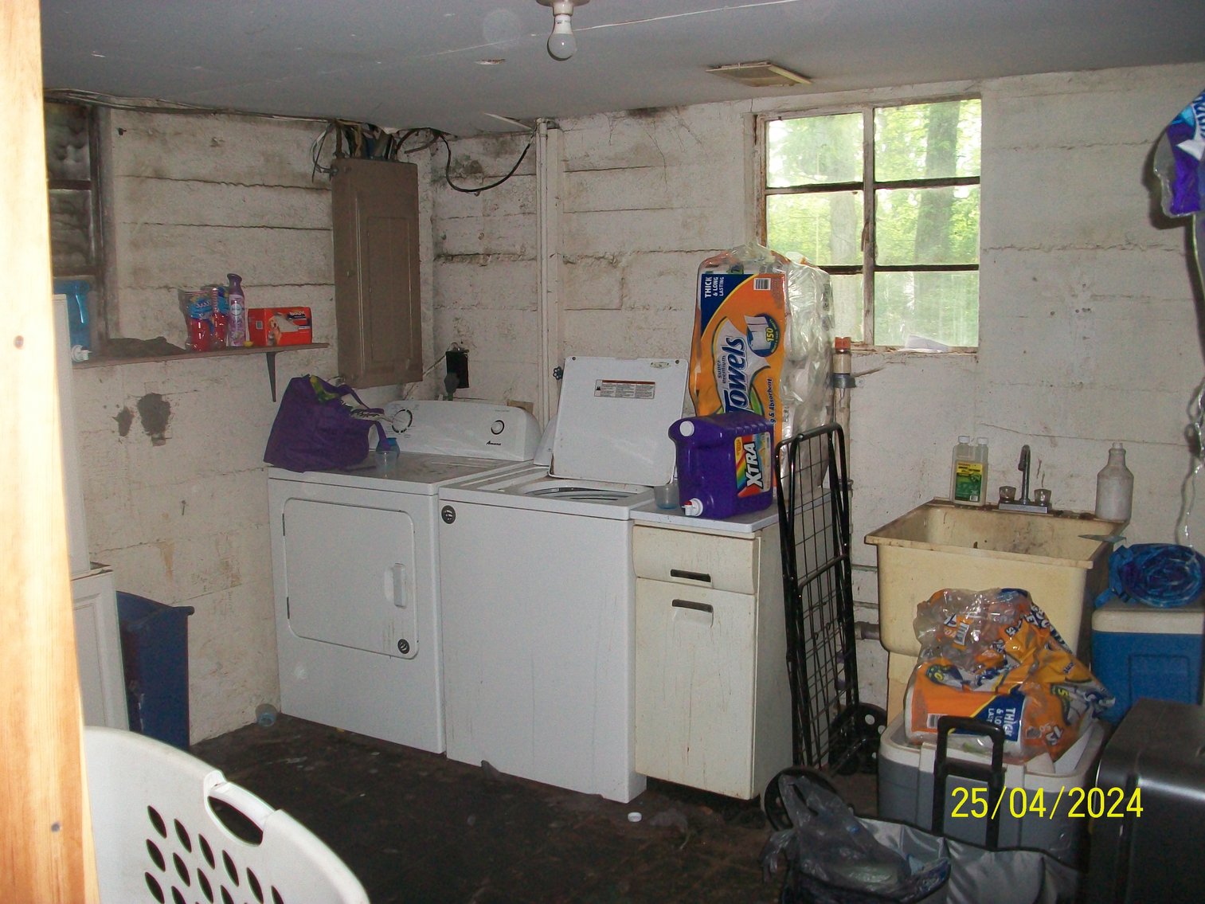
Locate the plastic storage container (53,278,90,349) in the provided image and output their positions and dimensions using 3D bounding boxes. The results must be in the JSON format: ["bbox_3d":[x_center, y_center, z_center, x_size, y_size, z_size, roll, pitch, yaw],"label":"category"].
[{"bbox_3d":[-1.594,-0.369,3.376,0.230,0.235,0.140,5,10,31],"label":"plastic storage container"}]

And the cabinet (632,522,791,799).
[{"bbox_3d":[0.405,0.604,3.686,0.383,0.870,0.605,5,10,30],"label":"cabinet"}]

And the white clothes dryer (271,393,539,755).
[{"bbox_3d":[-0.684,0.400,4.343,0.737,1.086,0.690,5,10,30],"label":"white clothes dryer"}]

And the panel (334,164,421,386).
[{"bbox_3d":[-0.860,-0.678,4.531,0.120,0.840,0.345,5,10,32],"label":"panel"}]

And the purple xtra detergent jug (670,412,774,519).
[{"bbox_3d":[0.342,0.039,3.430,0.150,0.275,0.290,8,12,42],"label":"purple xtra detergent jug"}]

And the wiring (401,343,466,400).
[{"bbox_3d":[-0.659,-0.319,4.775,0.190,0.220,0.180,5,10,31],"label":"wiring"}]

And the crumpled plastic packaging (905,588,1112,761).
[{"bbox_3d":[1.014,0.520,2.963,0.480,0.370,0.290,2,9,17],"label":"crumpled plastic packaging"}]

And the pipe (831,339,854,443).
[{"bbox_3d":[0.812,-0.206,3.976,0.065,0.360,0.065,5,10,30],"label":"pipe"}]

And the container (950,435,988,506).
[{"bbox_3d":[1.145,0.055,3.682,0.096,0.215,0.058,6,11,38],"label":"container"}]

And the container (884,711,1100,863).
[{"bbox_3d":[0.984,0.921,2.975,0.480,0.460,0.430,5,10,31],"label":"container"}]

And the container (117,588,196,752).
[{"bbox_3d":[-1.430,0.764,3.390,0.430,0.620,0.310,5,10,31],"label":"container"}]

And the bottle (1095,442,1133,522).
[{"bbox_3d":[1.534,0.086,3.546,0.105,0.228,0.105,5,10,30],"label":"bottle"}]

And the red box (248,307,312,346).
[{"bbox_3d":[-1.080,-0.423,3.979,0.085,0.122,0.207,5,10,31],"label":"red box"}]

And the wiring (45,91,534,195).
[{"bbox_3d":[-0.914,-1.029,3.920,0.540,0.270,1.720,5,10,31],"label":"wiring"}]

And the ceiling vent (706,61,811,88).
[{"bbox_3d":[0.462,-1.095,3.442,0.195,0.035,0.360,5,10,31],"label":"ceiling vent"}]

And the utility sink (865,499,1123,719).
[{"bbox_3d":[1.165,0.640,3.508,0.598,0.850,0.634,5,10,31],"label":"utility sink"}]

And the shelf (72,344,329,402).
[{"bbox_3d":[-1.334,-0.215,3.742,0.220,0.215,1.100,5,10,32],"label":"shelf"}]

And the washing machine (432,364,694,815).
[{"bbox_3d":[-0.050,0.344,3.861,0.695,1.285,0.690,5,10,31],"label":"washing machine"}]

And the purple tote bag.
[{"bbox_3d":[-0.982,-0.096,4.175,0.360,0.300,0.250,0,9,0],"label":"purple tote bag"}]

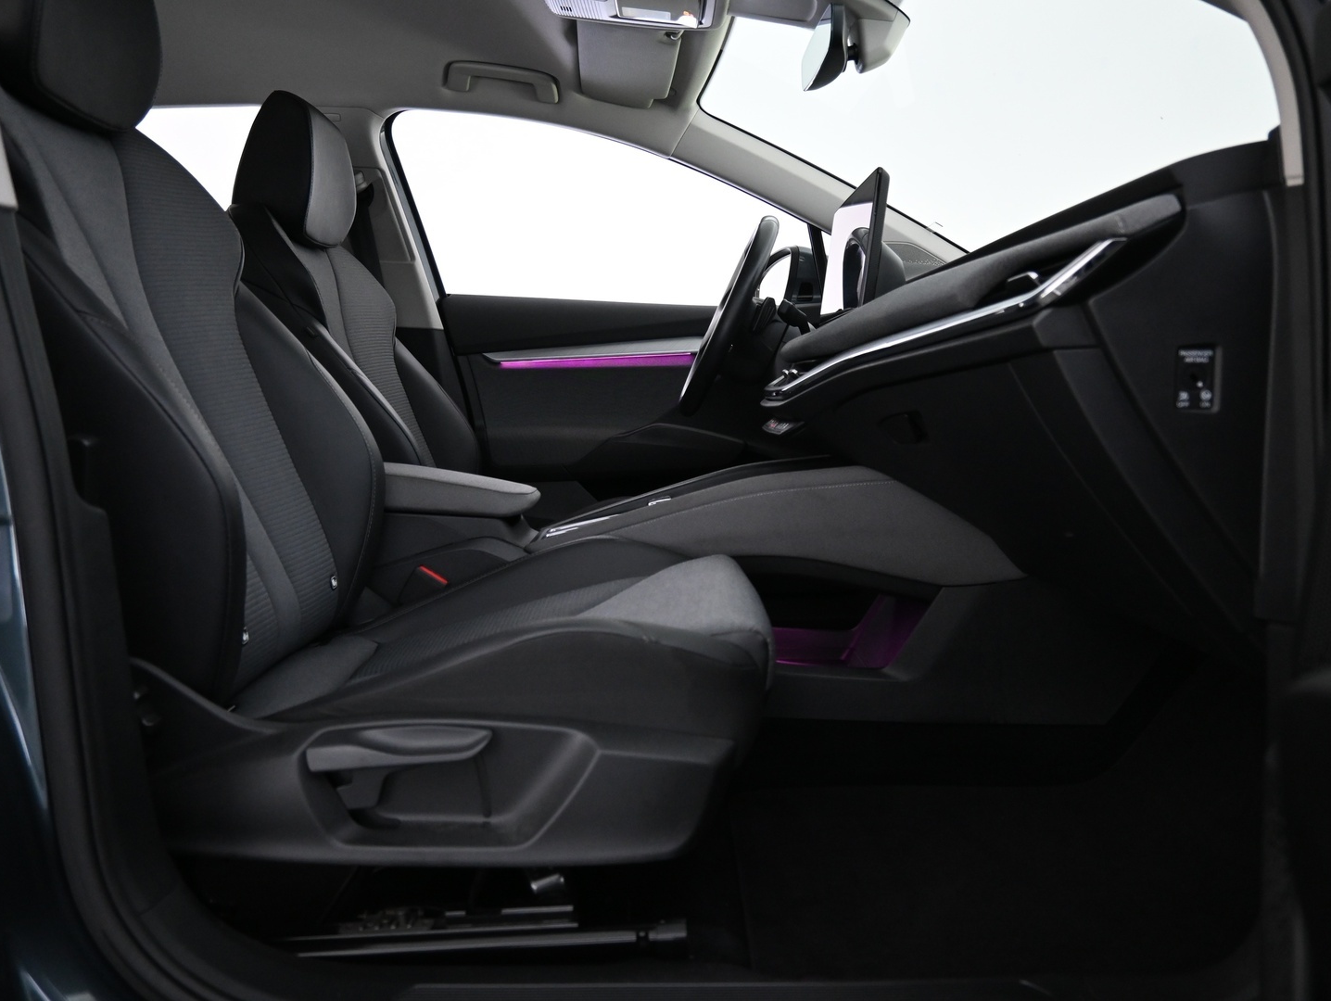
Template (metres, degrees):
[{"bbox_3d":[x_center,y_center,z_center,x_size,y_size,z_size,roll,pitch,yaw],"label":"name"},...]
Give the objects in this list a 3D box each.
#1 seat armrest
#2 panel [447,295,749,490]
[{"bbox_3d":[-0.345,-0.026,1.440,0.320,0.070,0.180,5,4,-2],"label":"seat armrest"},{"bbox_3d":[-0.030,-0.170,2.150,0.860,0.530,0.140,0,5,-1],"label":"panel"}]

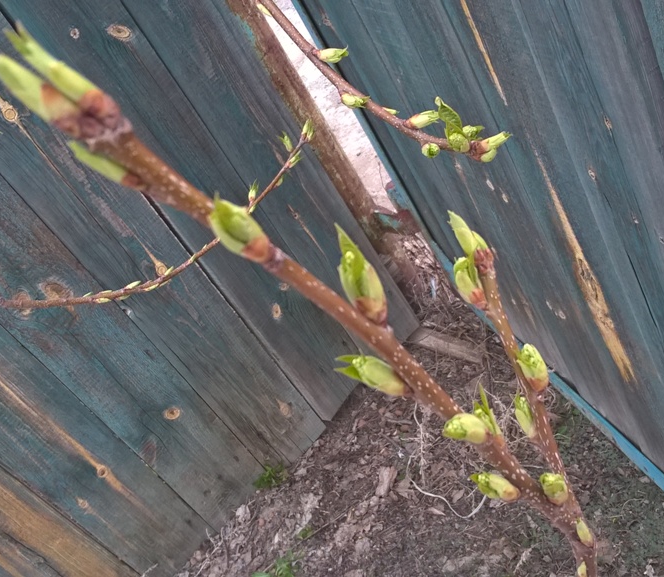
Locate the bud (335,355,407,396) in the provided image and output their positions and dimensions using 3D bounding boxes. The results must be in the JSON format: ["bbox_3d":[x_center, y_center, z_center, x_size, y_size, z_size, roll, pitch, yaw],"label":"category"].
[{"bbox_3d":[0.011,0.024,0.227,0.009,0.021,0.009,174,114,-77],"label":"bud"}]

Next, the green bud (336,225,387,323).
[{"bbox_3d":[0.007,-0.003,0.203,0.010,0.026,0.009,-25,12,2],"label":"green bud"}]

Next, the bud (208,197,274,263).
[{"bbox_3d":[-0.020,-0.013,0.182,0.009,0.021,0.009,-46,25,-2],"label":"bud"}]

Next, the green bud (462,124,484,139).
[{"bbox_3d":[0.073,-0.081,0.420,0.012,0.007,0.007,-27,5,27],"label":"green bud"}]

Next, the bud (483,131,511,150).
[{"bbox_3d":[0.084,-0.075,0.415,0.017,0.007,0.007,-28,4,14],"label":"bud"}]

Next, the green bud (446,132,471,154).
[{"bbox_3d":[0.064,-0.073,0.410,0.011,0.015,0.010,0,75,6],"label":"green bud"}]

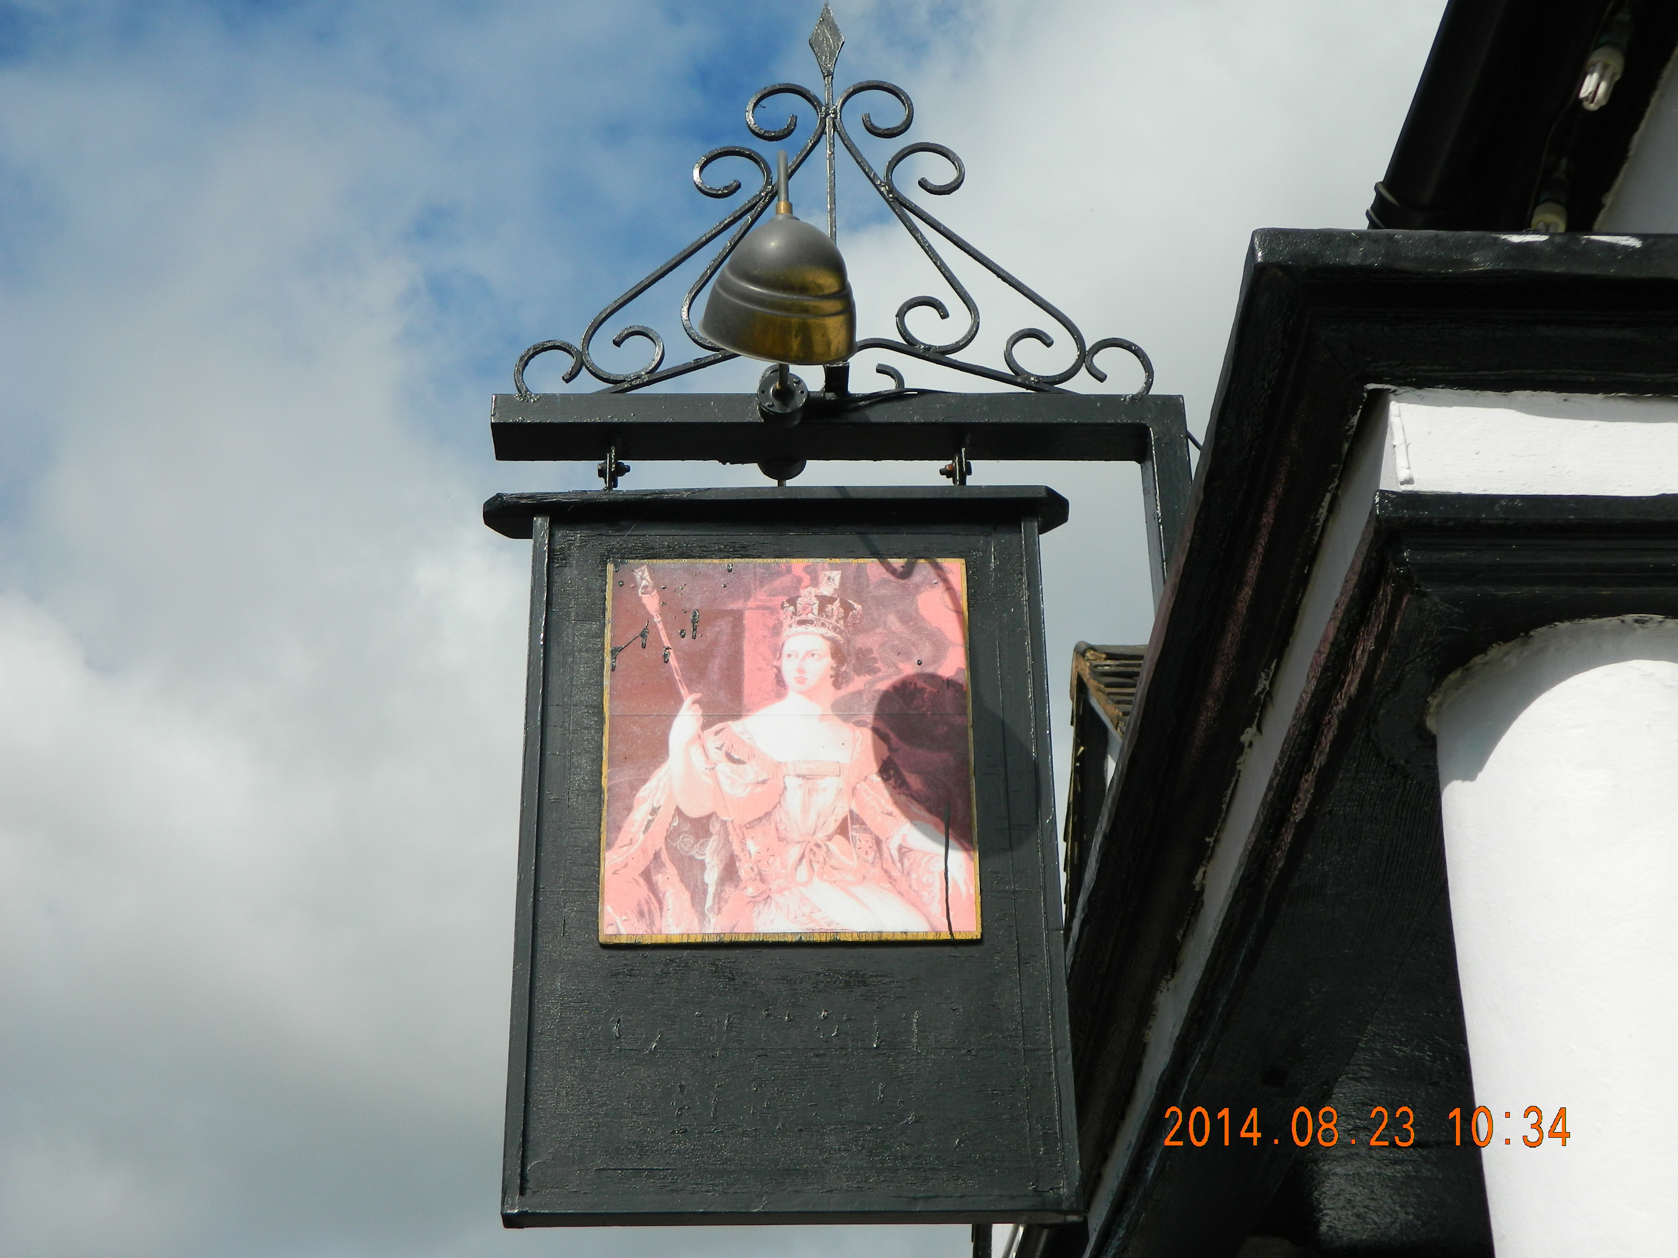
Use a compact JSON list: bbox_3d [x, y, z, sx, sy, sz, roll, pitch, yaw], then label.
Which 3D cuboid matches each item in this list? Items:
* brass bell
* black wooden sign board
[{"bbox_3d":[-0.068,-0.478,3.435,0.190,0.250,0.190,1,-13,-2],"label":"brass bell"},{"bbox_3d":[-0.075,0.262,3.494,0.787,0.989,0.102,0,-31,-2],"label":"black wooden sign board"}]

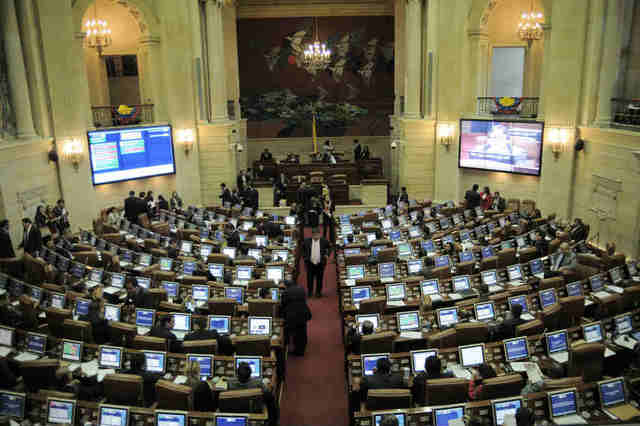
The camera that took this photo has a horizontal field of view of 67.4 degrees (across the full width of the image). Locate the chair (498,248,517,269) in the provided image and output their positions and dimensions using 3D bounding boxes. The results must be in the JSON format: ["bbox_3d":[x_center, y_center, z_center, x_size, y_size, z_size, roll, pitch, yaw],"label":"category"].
[{"bbox_3d":[4.452,1.419,12.100,0.600,1.050,0.620,-6,13,-23],"label":"chair"}]

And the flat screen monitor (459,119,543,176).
[{"bbox_3d":[6.196,-2.297,16.585,0.100,1.761,3.128,-13,18,-36],"label":"flat screen monitor"}]

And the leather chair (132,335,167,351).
[{"bbox_3d":[-2.505,2.347,7.625,0.600,1.080,0.620,2,13,13],"label":"leather chair"}]

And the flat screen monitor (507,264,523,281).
[{"bbox_3d":[4.522,1.383,11.075,0.395,0.335,0.085,-7,-1,-26],"label":"flat screen monitor"}]

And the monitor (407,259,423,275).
[{"bbox_3d":[2.261,1.280,11.276,0.405,0.345,0.060,-4,2,-13],"label":"monitor"}]

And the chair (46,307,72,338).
[{"bbox_3d":[-4.387,2.116,8.644,0.610,1.030,0.650,3,13,18],"label":"chair"}]

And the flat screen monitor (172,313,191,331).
[{"bbox_3d":[-2.295,1.804,7.896,0.375,0.295,0.060,2,-11,13],"label":"flat screen monitor"}]

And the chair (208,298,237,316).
[{"bbox_3d":[-1.927,2.206,9.938,0.610,1.040,0.640,0,12,5],"label":"chair"}]

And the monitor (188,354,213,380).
[{"bbox_3d":[-1.636,2.099,6.560,0.375,0.295,0.060,1,-11,8],"label":"monitor"}]

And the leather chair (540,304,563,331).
[{"bbox_3d":[3.873,2.143,8.643,0.600,1.050,0.620,-7,13,-27],"label":"leather chair"}]

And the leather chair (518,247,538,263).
[{"bbox_3d":[4.671,1.268,11.309,0.610,1.030,0.650,-5,13,-17],"label":"leather chair"}]

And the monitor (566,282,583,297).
[{"bbox_3d":[5.320,1.609,9.961,0.395,0.335,0.085,-8,-1,-27],"label":"monitor"}]

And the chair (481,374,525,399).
[{"bbox_3d":[2.541,2.743,7.066,0.610,1.040,0.640,-3,12,-9],"label":"chair"}]

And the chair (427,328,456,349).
[{"bbox_3d":[1.691,2.229,7.419,0.610,1.030,0.650,-7,14,-21],"label":"chair"}]

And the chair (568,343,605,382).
[{"bbox_3d":[3.820,2.410,7.351,0.600,1.050,0.620,-4,12,-12],"label":"chair"}]

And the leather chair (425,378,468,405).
[{"bbox_3d":[1.542,2.492,6.275,0.610,1.030,0.650,-2,13,-4],"label":"leather chair"}]

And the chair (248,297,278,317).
[{"bbox_3d":[-0.933,1.983,8.818,0.610,1.030,0.650,0,13,8],"label":"chair"}]

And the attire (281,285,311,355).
[{"bbox_3d":[-0.480,2.056,9.342,0.560,1.530,0.360,-4,13,-15],"label":"attire"}]

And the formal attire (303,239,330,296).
[{"bbox_3d":[-0.098,1.277,11.192,0.600,1.460,0.360,-2,13,-2],"label":"formal attire"}]

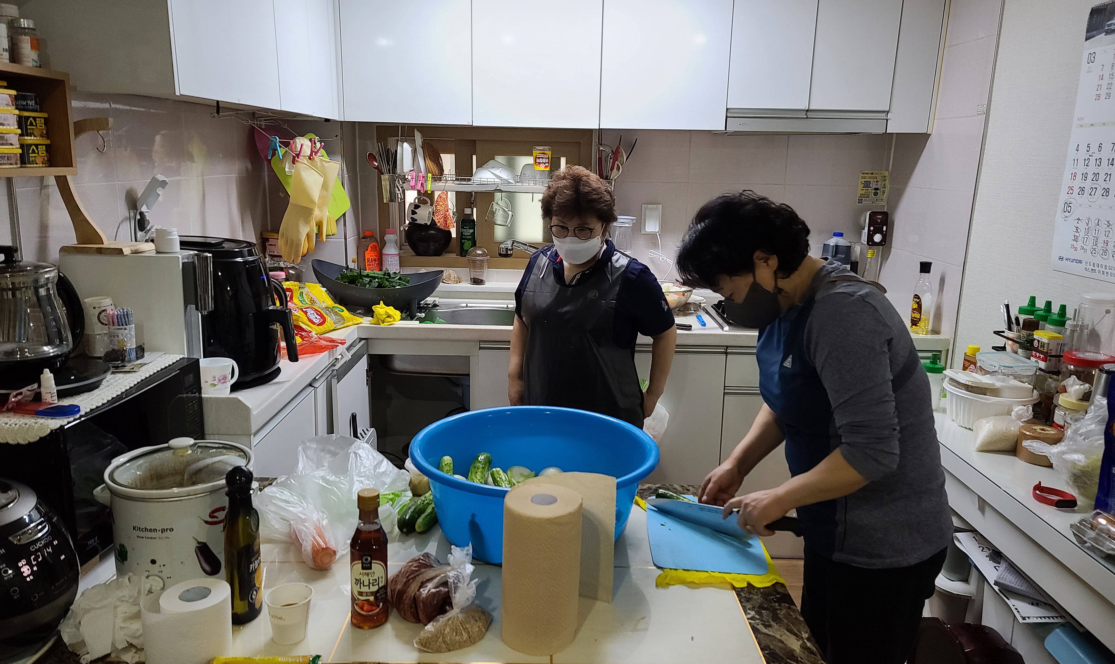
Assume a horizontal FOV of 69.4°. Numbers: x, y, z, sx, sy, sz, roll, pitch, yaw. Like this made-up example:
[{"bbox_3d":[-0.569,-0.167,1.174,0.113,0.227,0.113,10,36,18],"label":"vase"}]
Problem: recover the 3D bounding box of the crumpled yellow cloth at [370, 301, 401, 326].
[{"bbox_3d":[-0.601,-0.073,2.822,0.108,0.085,0.090,1,13,0],"label":"crumpled yellow cloth"}]

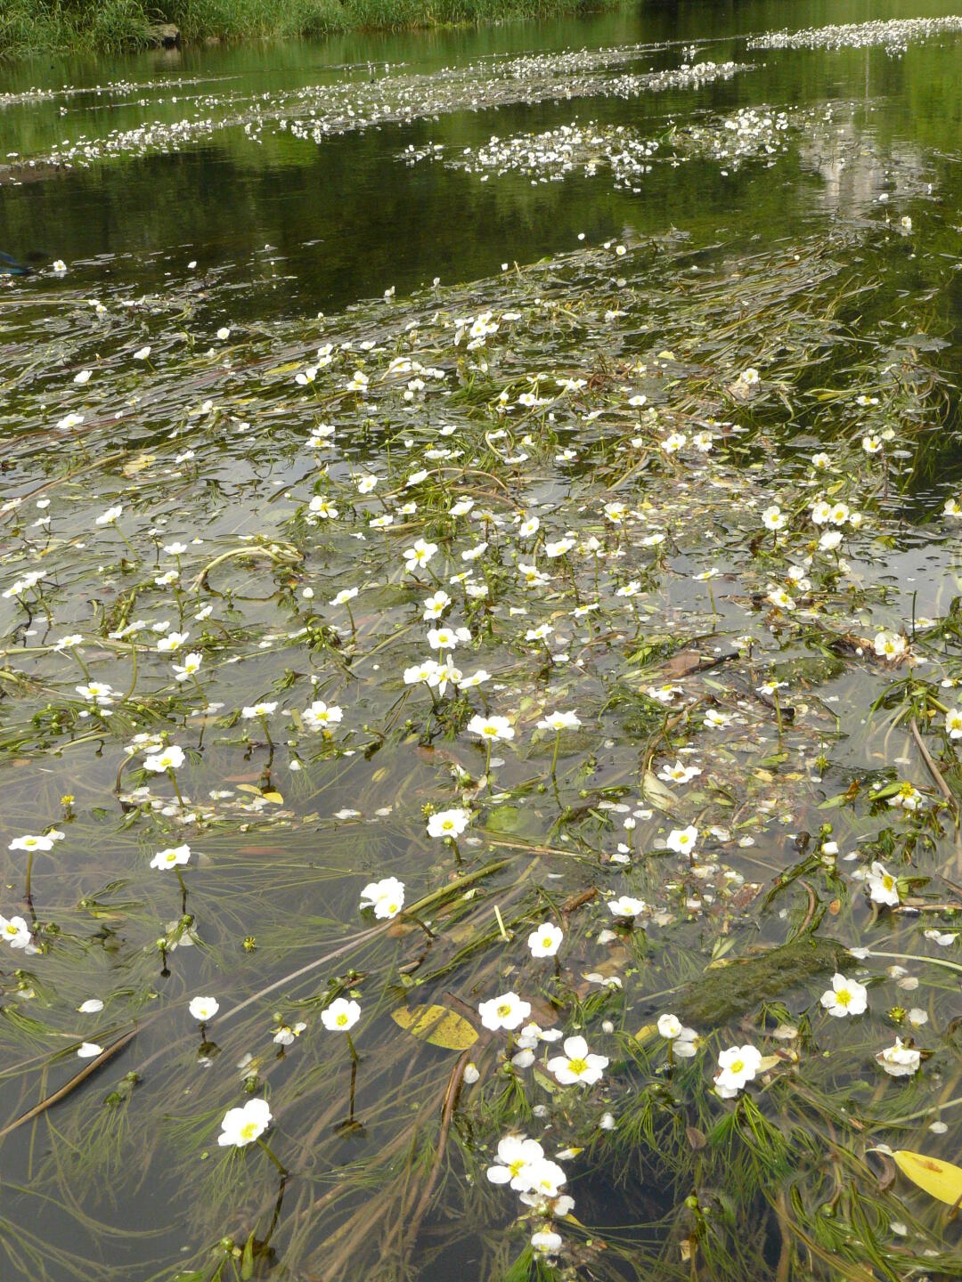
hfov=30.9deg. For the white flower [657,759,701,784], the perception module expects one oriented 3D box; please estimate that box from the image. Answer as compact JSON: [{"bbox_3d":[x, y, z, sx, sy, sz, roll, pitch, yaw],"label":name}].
[{"bbox_3d":[0.142,0.094,1.247,0.031,0.012,0.031,0,24,7],"label":"white flower"}]

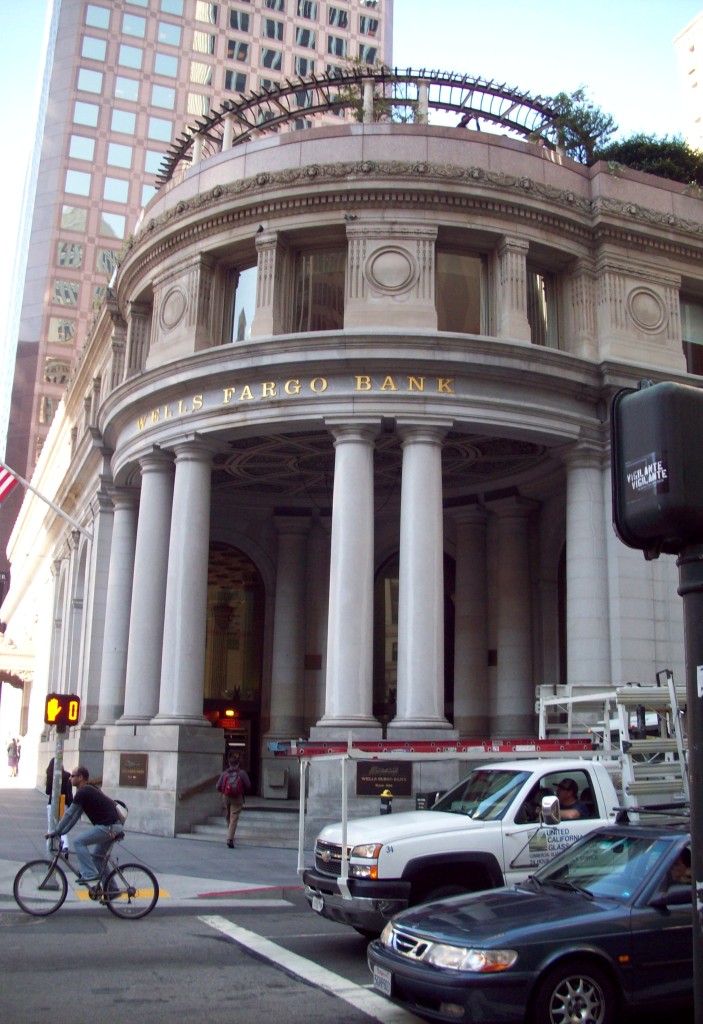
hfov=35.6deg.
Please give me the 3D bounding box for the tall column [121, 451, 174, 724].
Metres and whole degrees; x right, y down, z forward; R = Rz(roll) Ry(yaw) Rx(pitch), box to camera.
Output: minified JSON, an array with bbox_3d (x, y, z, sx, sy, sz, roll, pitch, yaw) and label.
[{"bbox_3d":[-5.009,1.802,26.858,1.370,6.760,1.370,13,-17,-40],"label":"tall column"}]

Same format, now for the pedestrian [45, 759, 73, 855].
[{"bbox_3d":[-5.054,5.097,18.934,0.540,1.660,0.420,5,-12,-16],"label":"pedestrian"}]

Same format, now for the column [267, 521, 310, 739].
[{"bbox_3d":[-1.923,3.515,33.902,1.350,6.760,1.350,2,-13,0],"label":"column"}]

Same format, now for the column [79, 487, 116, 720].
[{"bbox_3d":[-6.448,2.693,29.462,1.200,6.250,1.100,6,-13,-22],"label":"column"}]

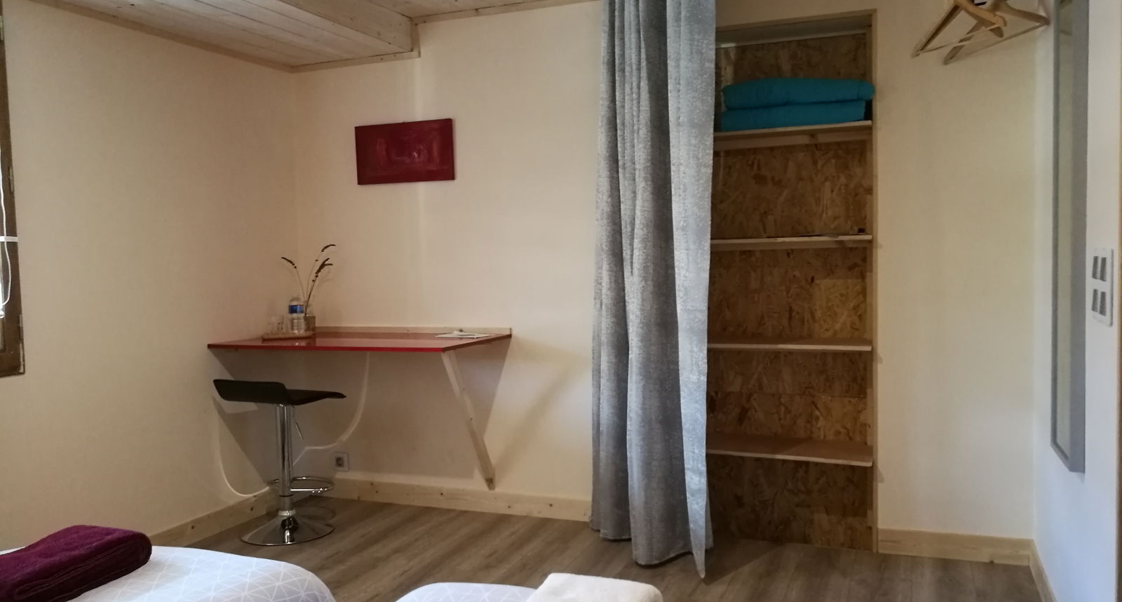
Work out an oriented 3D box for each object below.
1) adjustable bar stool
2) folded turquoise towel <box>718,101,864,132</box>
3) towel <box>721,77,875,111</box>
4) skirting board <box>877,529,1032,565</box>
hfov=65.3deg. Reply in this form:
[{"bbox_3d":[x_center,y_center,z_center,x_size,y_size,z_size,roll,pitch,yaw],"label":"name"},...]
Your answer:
[{"bbox_3d":[-1.113,0.623,3.544,0.366,0.643,0.374,0,3,24],"label":"adjustable bar stool"},{"bbox_3d":[0.894,-0.684,3.335,0.513,0.081,0.300,0,3,22],"label":"folded turquoise towel"},{"bbox_3d":[0.906,-0.768,3.299,0.532,0.096,0.320,0,3,22],"label":"towel"},{"bbox_3d":[1.387,0.866,3.096,0.493,0.093,0.020,0,3,22],"label":"skirting board"}]

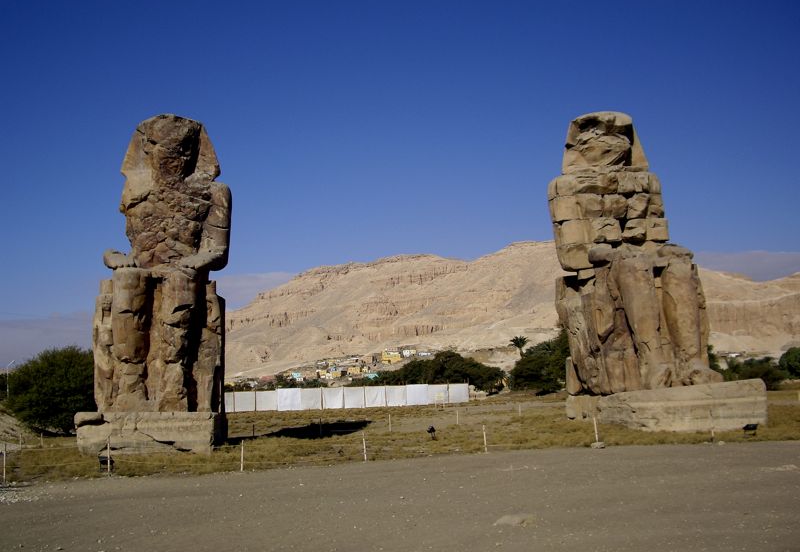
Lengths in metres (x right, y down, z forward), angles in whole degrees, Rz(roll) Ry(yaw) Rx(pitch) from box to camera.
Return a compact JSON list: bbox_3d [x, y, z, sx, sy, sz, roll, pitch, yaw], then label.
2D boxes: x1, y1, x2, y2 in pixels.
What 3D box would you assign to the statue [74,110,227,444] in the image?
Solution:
[{"bbox_3d":[-10.606,-0.456,38.986,5.760,15.590,9.970,-1,-8,-9],"label":"statue"}]

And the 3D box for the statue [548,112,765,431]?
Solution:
[{"bbox_3d":[11.659,-0.988,42.111,5.860,15.930,9.970,-1,-8,-9],"label":"statue"}]

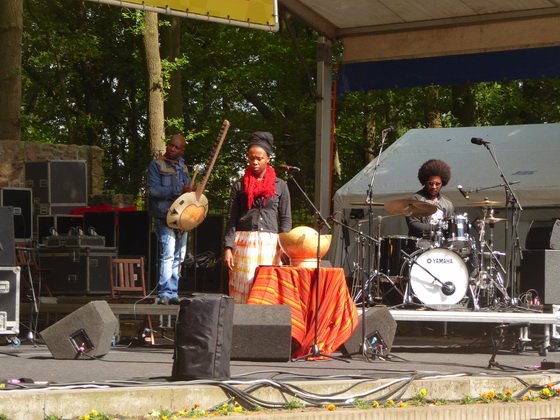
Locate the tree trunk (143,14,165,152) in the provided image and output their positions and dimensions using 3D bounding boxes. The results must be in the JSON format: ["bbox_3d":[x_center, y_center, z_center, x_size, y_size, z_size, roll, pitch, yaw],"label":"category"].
[{"bbox_3d":[-1.682,-0.898,29.500,0.240,3.800,0.240,-2,0,0],"label":"tree trunk"}]

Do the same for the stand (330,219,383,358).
[{"bbox_3d":[0.633,0.621,17.400,0.460,1.160,0.480,0,0,0],"label":"stand"}]

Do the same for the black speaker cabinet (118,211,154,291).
[{"bbox_3d":[-1.654,0.469,25.000,0.410,0.900,0.500,1,0,-2],"label":"black speaker cabinet"}]

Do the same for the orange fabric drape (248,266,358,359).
[{"bbox_3d":[0.191,0.833,17.750,0.890,0.740,0.620,0,0,0],"label":"orange fabric drape"}]

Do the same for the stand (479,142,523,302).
[{"bbox_3d":[2.083,0.142,20.000,0.500,1.520,0.480,0,0,0],"label":"stand"}]

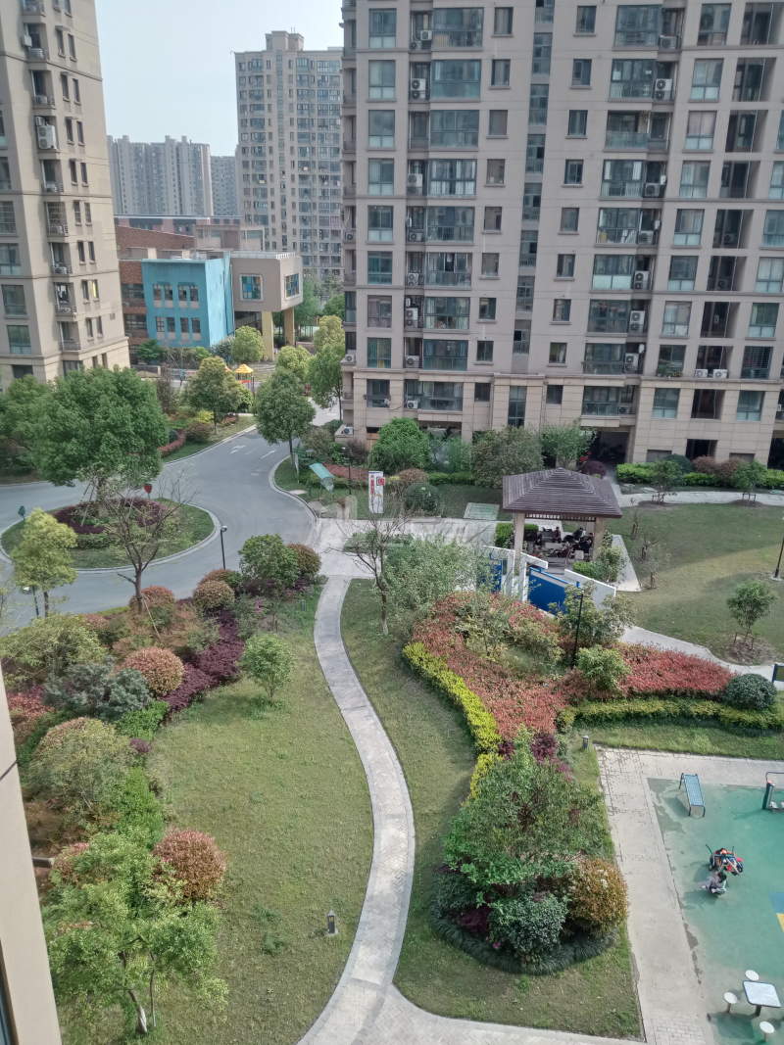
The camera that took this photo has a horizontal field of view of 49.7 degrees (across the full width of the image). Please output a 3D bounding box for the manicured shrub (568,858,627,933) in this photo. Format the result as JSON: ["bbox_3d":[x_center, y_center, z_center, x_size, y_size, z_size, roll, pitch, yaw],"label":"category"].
[{"bbox_3d":[5.104,9.330,21.153,1.520,1.850,1.520,1,20,0],"label":"manicured shrub"}]

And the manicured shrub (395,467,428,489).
[{"bbox_3d":[1.315,-2.568,54.043,2.070,1.860,2.070,1,20,0],"label":"manicured shrub"}]

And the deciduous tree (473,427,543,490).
[{"bbox_3d":[7.619,-4.374,55.864,4.650,4.000,4.400,1,20,0],"label":"deciduous tree"}]

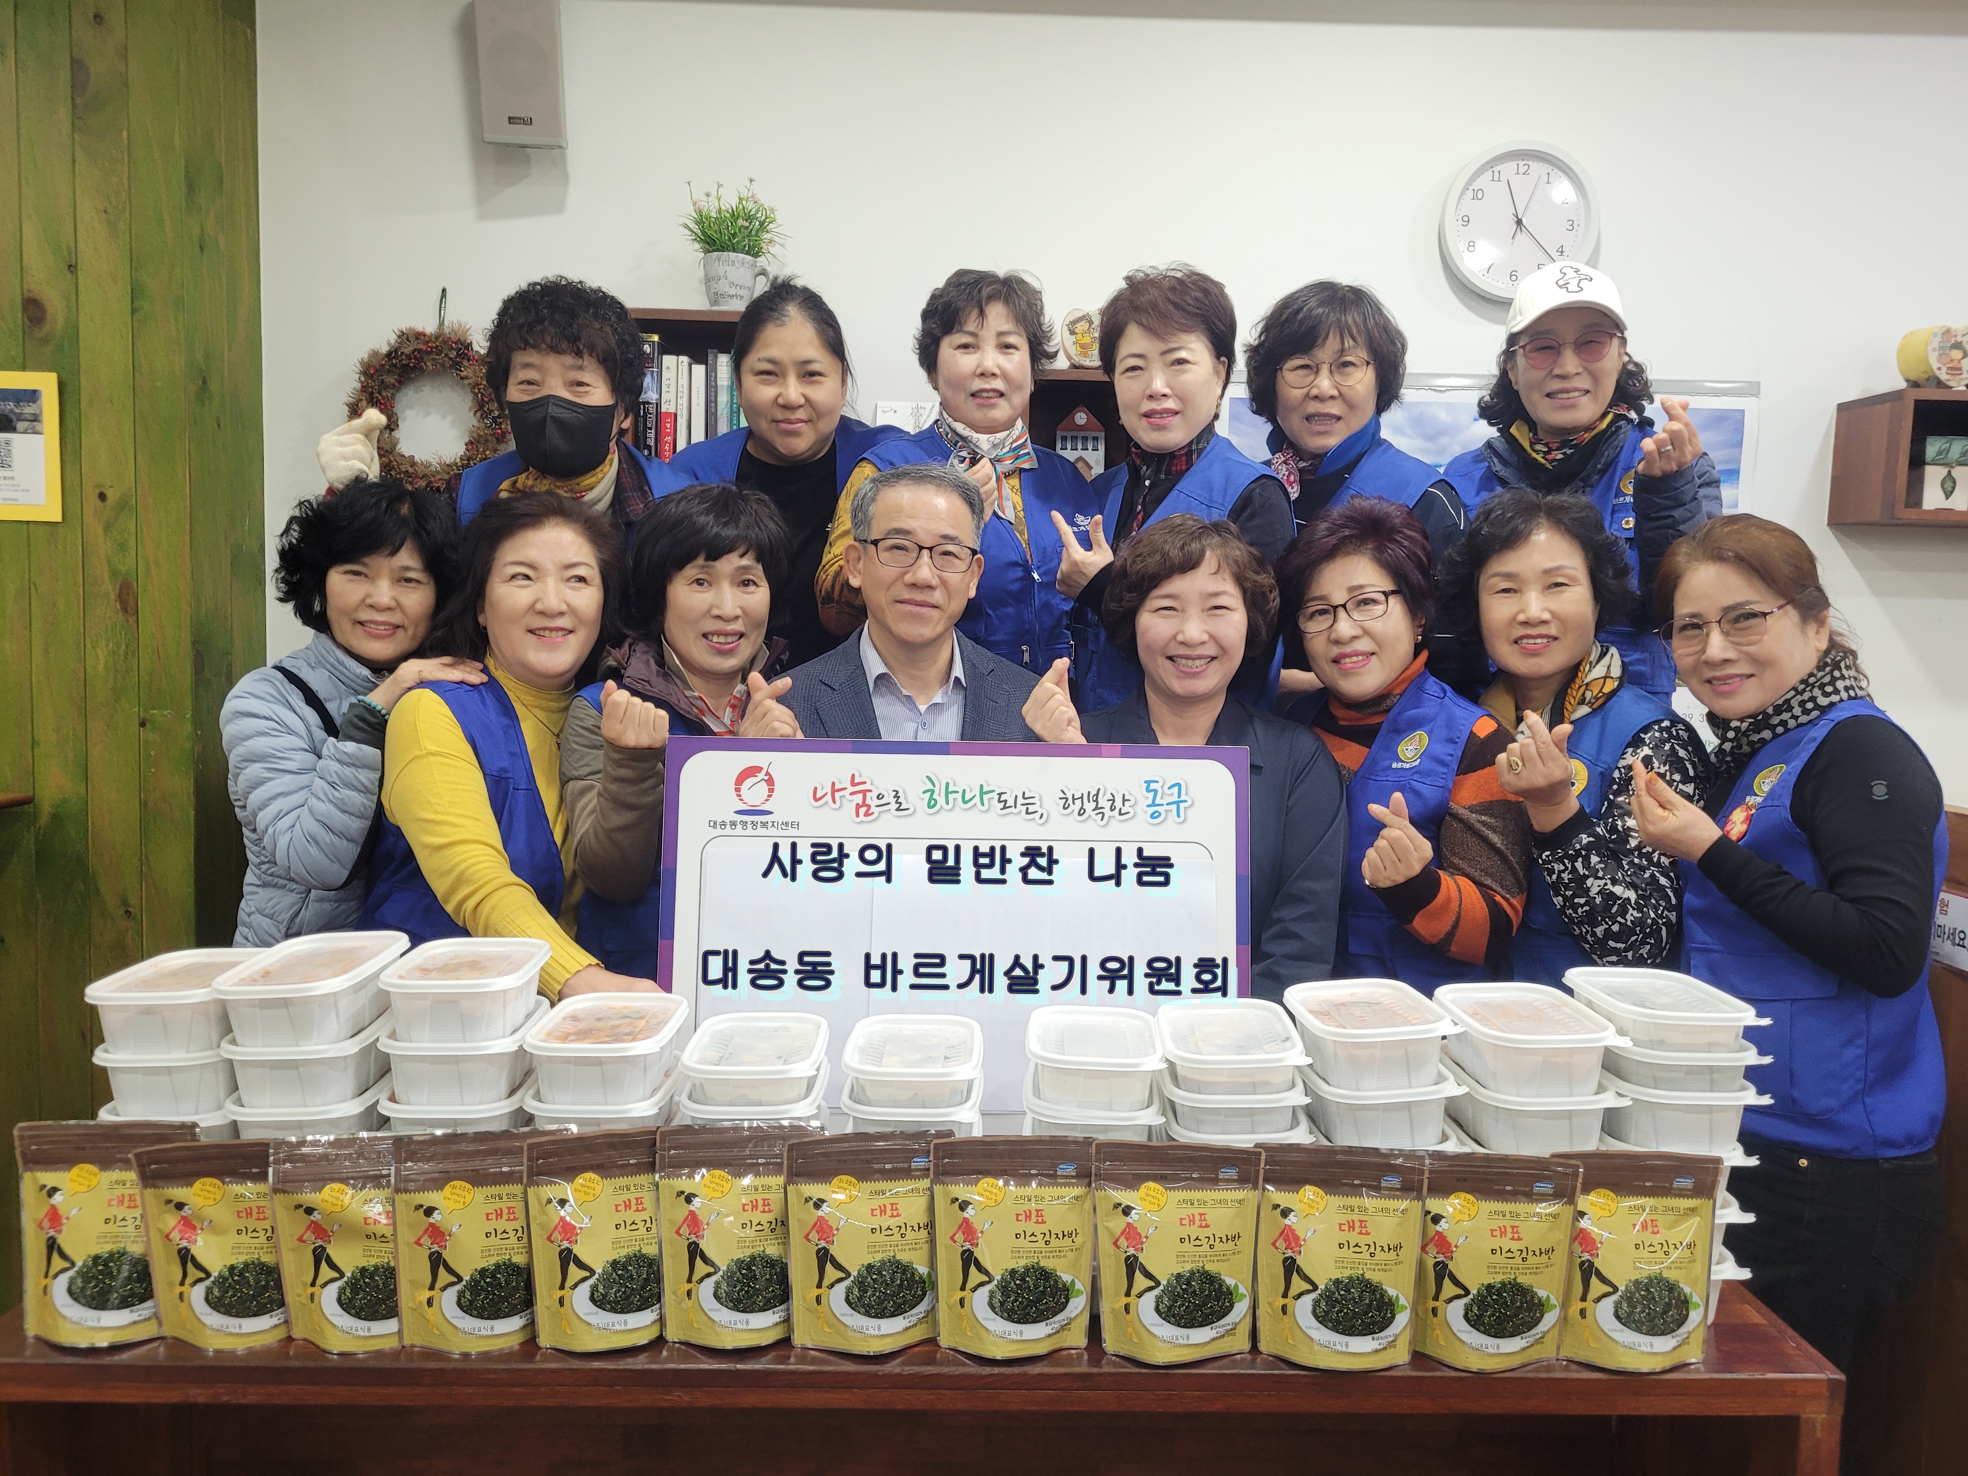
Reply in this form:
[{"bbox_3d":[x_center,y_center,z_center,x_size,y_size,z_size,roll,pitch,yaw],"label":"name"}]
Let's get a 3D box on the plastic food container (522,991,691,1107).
[{"bbox_3d":[-0.374,0.309,1.482,0.134,0.059,0.202,1,4,-1],"label":"plastic food container"}]

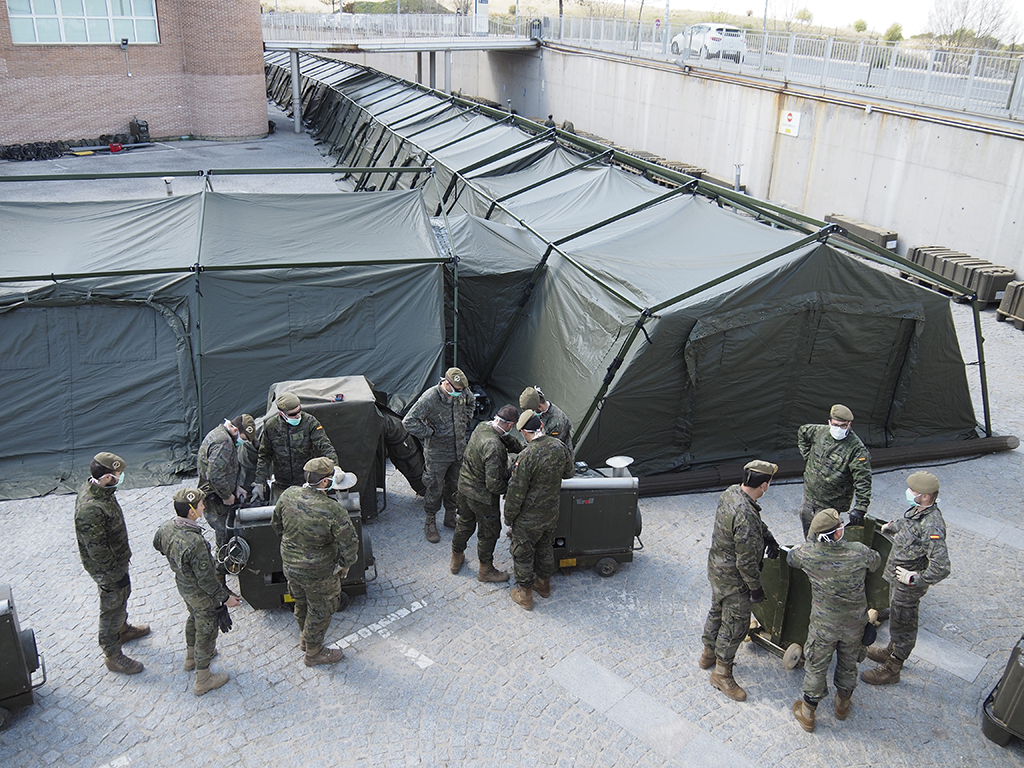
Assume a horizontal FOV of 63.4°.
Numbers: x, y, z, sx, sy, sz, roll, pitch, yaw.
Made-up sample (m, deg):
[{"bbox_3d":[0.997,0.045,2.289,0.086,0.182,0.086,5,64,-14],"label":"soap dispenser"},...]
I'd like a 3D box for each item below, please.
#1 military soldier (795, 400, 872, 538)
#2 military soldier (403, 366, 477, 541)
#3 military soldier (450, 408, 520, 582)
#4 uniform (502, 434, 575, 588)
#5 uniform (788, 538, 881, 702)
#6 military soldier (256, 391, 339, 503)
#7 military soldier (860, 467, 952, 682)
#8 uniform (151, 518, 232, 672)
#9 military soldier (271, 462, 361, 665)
[{"bbox_3d":[2.829,0.969,7.472,0.660,1.740,0.500,16,26,31],"label":"military soldier"},{"bbox_3d":[-0.610,0.635,7.731,0.660,1.770,0.460,-12,26,-28],"label":"military soldier"},{"bbox_3d":[-0.230,0.955,7.063,0.580,1.690,0.540,-15,27,-32],"label":"military soldier"},{"bbox_3d":[0.200,1.082,6.834,0.560,1.370,0.460,-12,25,-26],"label":"uniform"},{"bbox_3d":[2.307,1.624,5.942,0.620,1.360,0.480,8,23,15],"label":"uniform"},{"bbox_3d":[-1.940,0.860,7.351,0.680,1.740,0.520,-2,22,-11],"label":"military soldier"},{"bbox_3d":[2.974,1.428,6.307,0.560,1.770,0.600,4,22,6],"label":"military soldier"},{"bbox_3d":[-2.270,1.476,6.041,0.520,1.280,0.520,-14,27,-34],"label":"uniform"},{"bbox_3d":[-1.430,1.302,6.146,0.600,1.750,0.460,13,26,29],"label":"military soldier"}]

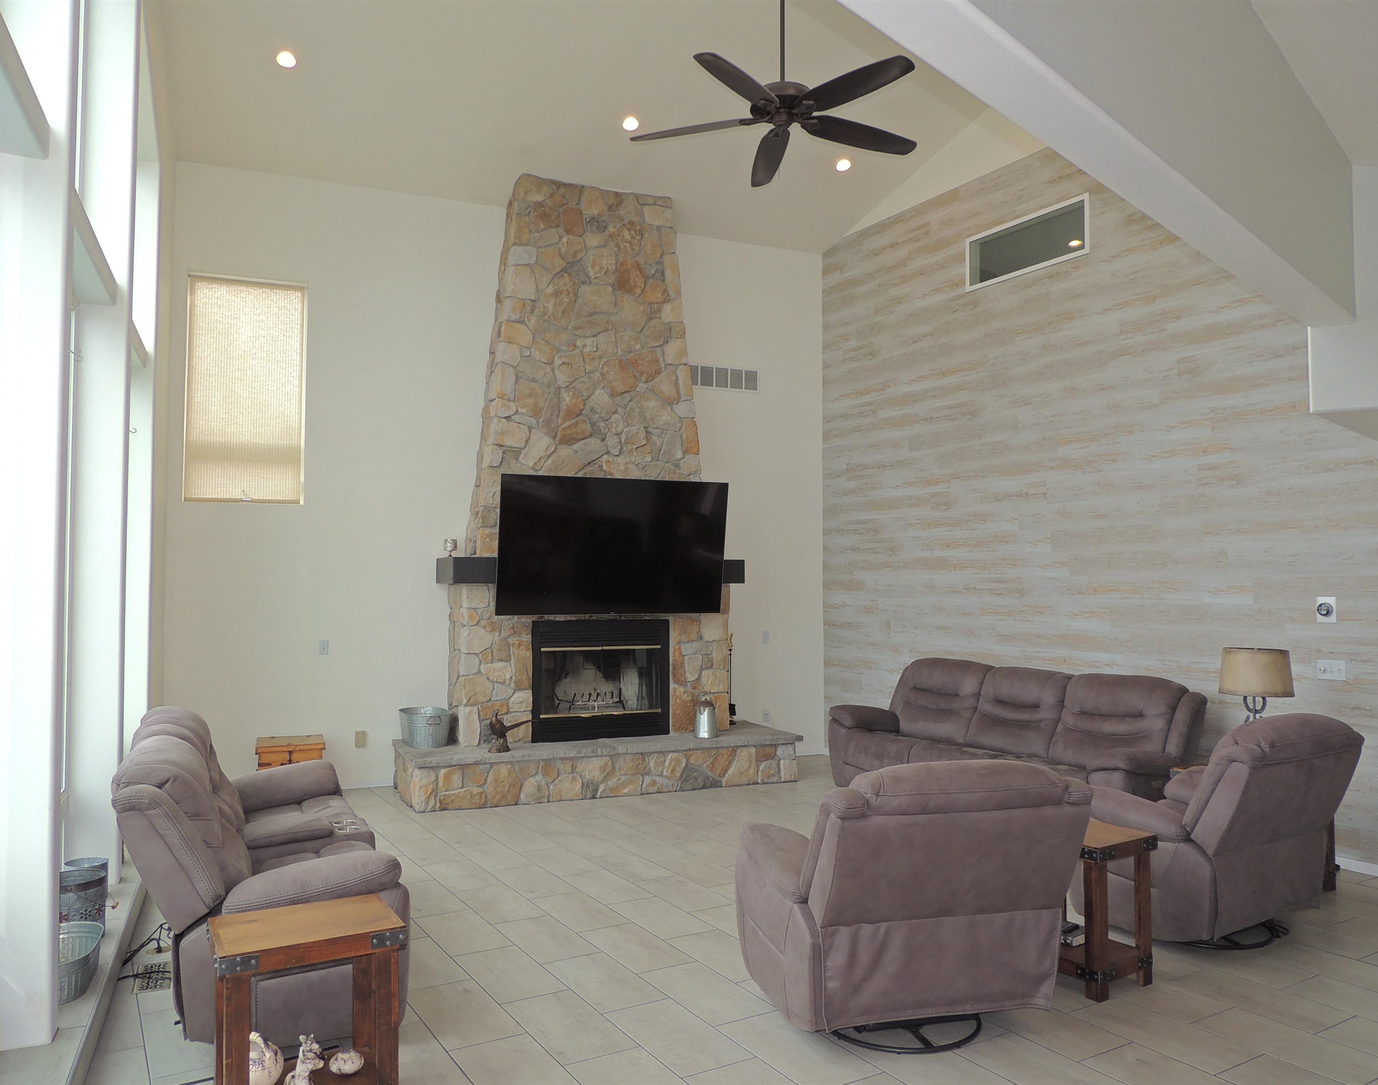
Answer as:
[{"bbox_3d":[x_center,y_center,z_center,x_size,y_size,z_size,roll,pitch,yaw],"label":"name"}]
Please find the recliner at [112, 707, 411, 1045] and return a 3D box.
[{"bbox_3d":[-1.910,1.325,4.407,1.000,1.080,2.040,1,-3,-26],"label":"recliner"}]

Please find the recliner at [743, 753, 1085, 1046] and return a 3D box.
[{"bbox_3d":[0.849,1.323,4.029,1.030,1.060,1.050,1,-2,-14],"label":"recliner"}]

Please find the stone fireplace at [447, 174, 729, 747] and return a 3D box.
[{"bbox_3d":[-0.835,-0.703,8.840,2.400,4.750,0.570,1,-3,-22],"label":"stone fireplace"}]

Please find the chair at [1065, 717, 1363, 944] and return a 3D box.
[{"bbox_3d":[2.481,1.329,4.855,1.000,1.050,1.070,1,-3,-31],"label":"chair"}]

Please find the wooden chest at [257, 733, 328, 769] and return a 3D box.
[{"bbox_3d":[-3.081,1.770,7.749,0.490,0.465,0.470,1,-3,-21],"label":"wooden chest"}]

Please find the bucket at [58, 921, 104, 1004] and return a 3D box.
[{"bbox_3d":[-2.399,1.603,3.819,0.290,0.165,0.500,1,-3,-24],"label":"bucket"}]

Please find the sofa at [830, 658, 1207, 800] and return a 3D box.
[{"bbox_3d":[2.265,1.433,7.212,1.030,1.030,2.580,1,-3,-32],"label":"sofa"}]

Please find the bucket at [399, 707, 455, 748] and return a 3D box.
[{"bbox_3d":[-2.131,1.503,8.142,0.440,0.275,0.440,1,-3,-22],"label":"bucket"}]

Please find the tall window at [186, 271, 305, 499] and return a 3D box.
[{"bbox_3d":[-3.560,-1.213,8.075,0.852,1.784,0.060,1,-3,-22],"label":"tall window"}]

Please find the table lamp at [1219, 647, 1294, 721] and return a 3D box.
[{"bbox_3d":[3.224,0.951,5.685,0.420,0.715,0.420,2,-3,-33],"label":"table lamp"}]

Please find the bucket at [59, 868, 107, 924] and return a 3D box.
[{"bbox_3d":[-2.629,1.565,4.261,0.260,0.275,0.260,1,-3,-31],"label":"bucket"}]

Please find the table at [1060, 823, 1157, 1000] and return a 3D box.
[{"bbox_3d":[1.656,1.526,4.273,0.388,0.610,0.510,1,-3,-31],"label":"table"}]

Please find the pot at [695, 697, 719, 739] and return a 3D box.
[{"bbox_3d":[0.142,1.457,8.388,0.205,0.340,0.205,0,-2,0],"label":"pot"}]

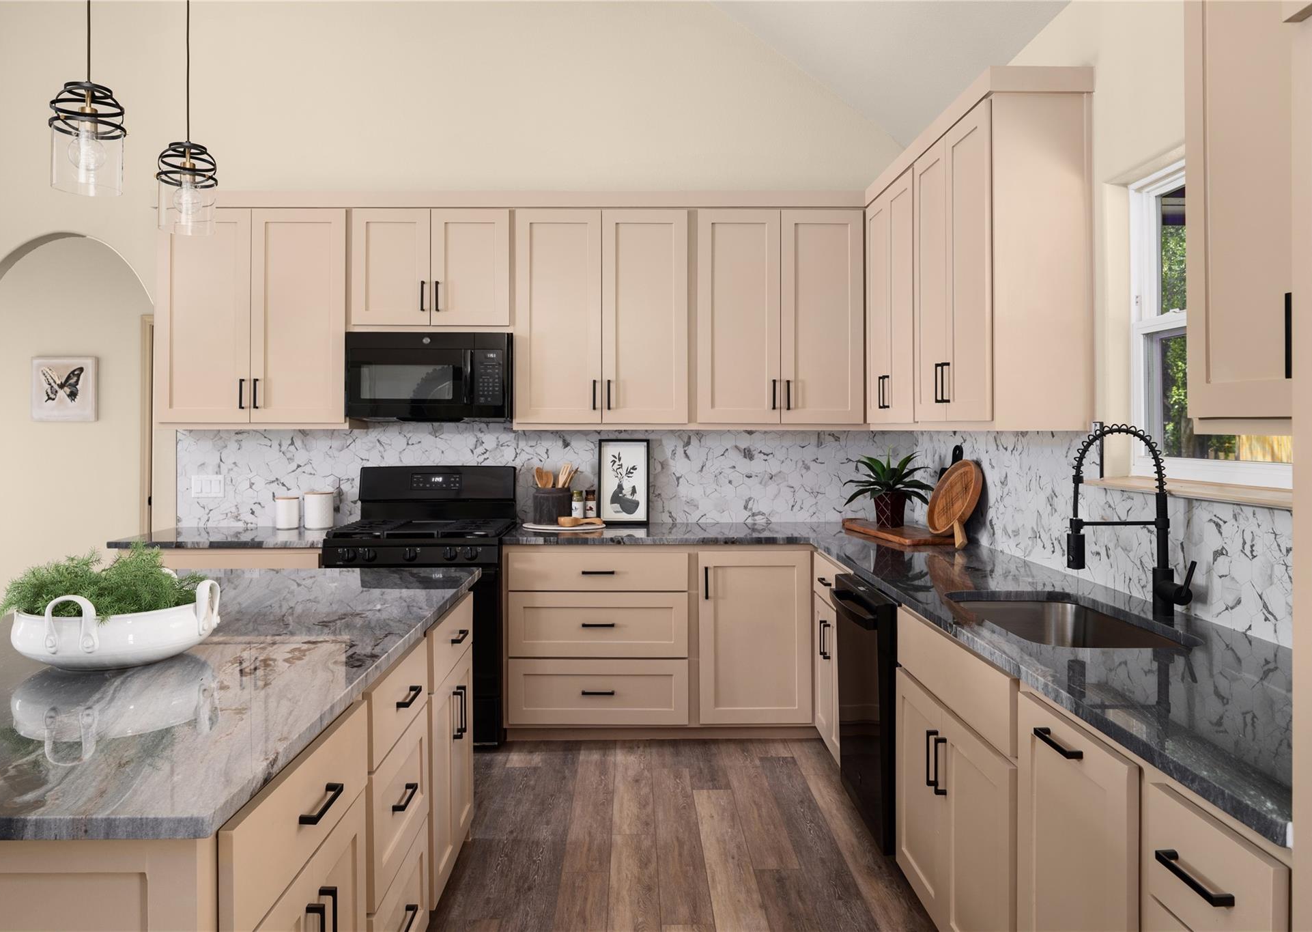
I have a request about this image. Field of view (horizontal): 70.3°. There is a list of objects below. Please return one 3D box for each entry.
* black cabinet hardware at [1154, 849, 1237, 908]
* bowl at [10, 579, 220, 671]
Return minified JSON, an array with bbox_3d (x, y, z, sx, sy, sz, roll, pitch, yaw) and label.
[{"bbox_3d":[0.721,0.548,1.245,0.036,0.013,0.134,0,1,-1],"label":"black cabinet hardware"},{"bbox_3d":[-1.064,0.307,1.853,0.375,0.155,0.375,0,1,0],"label":"bowl"}]

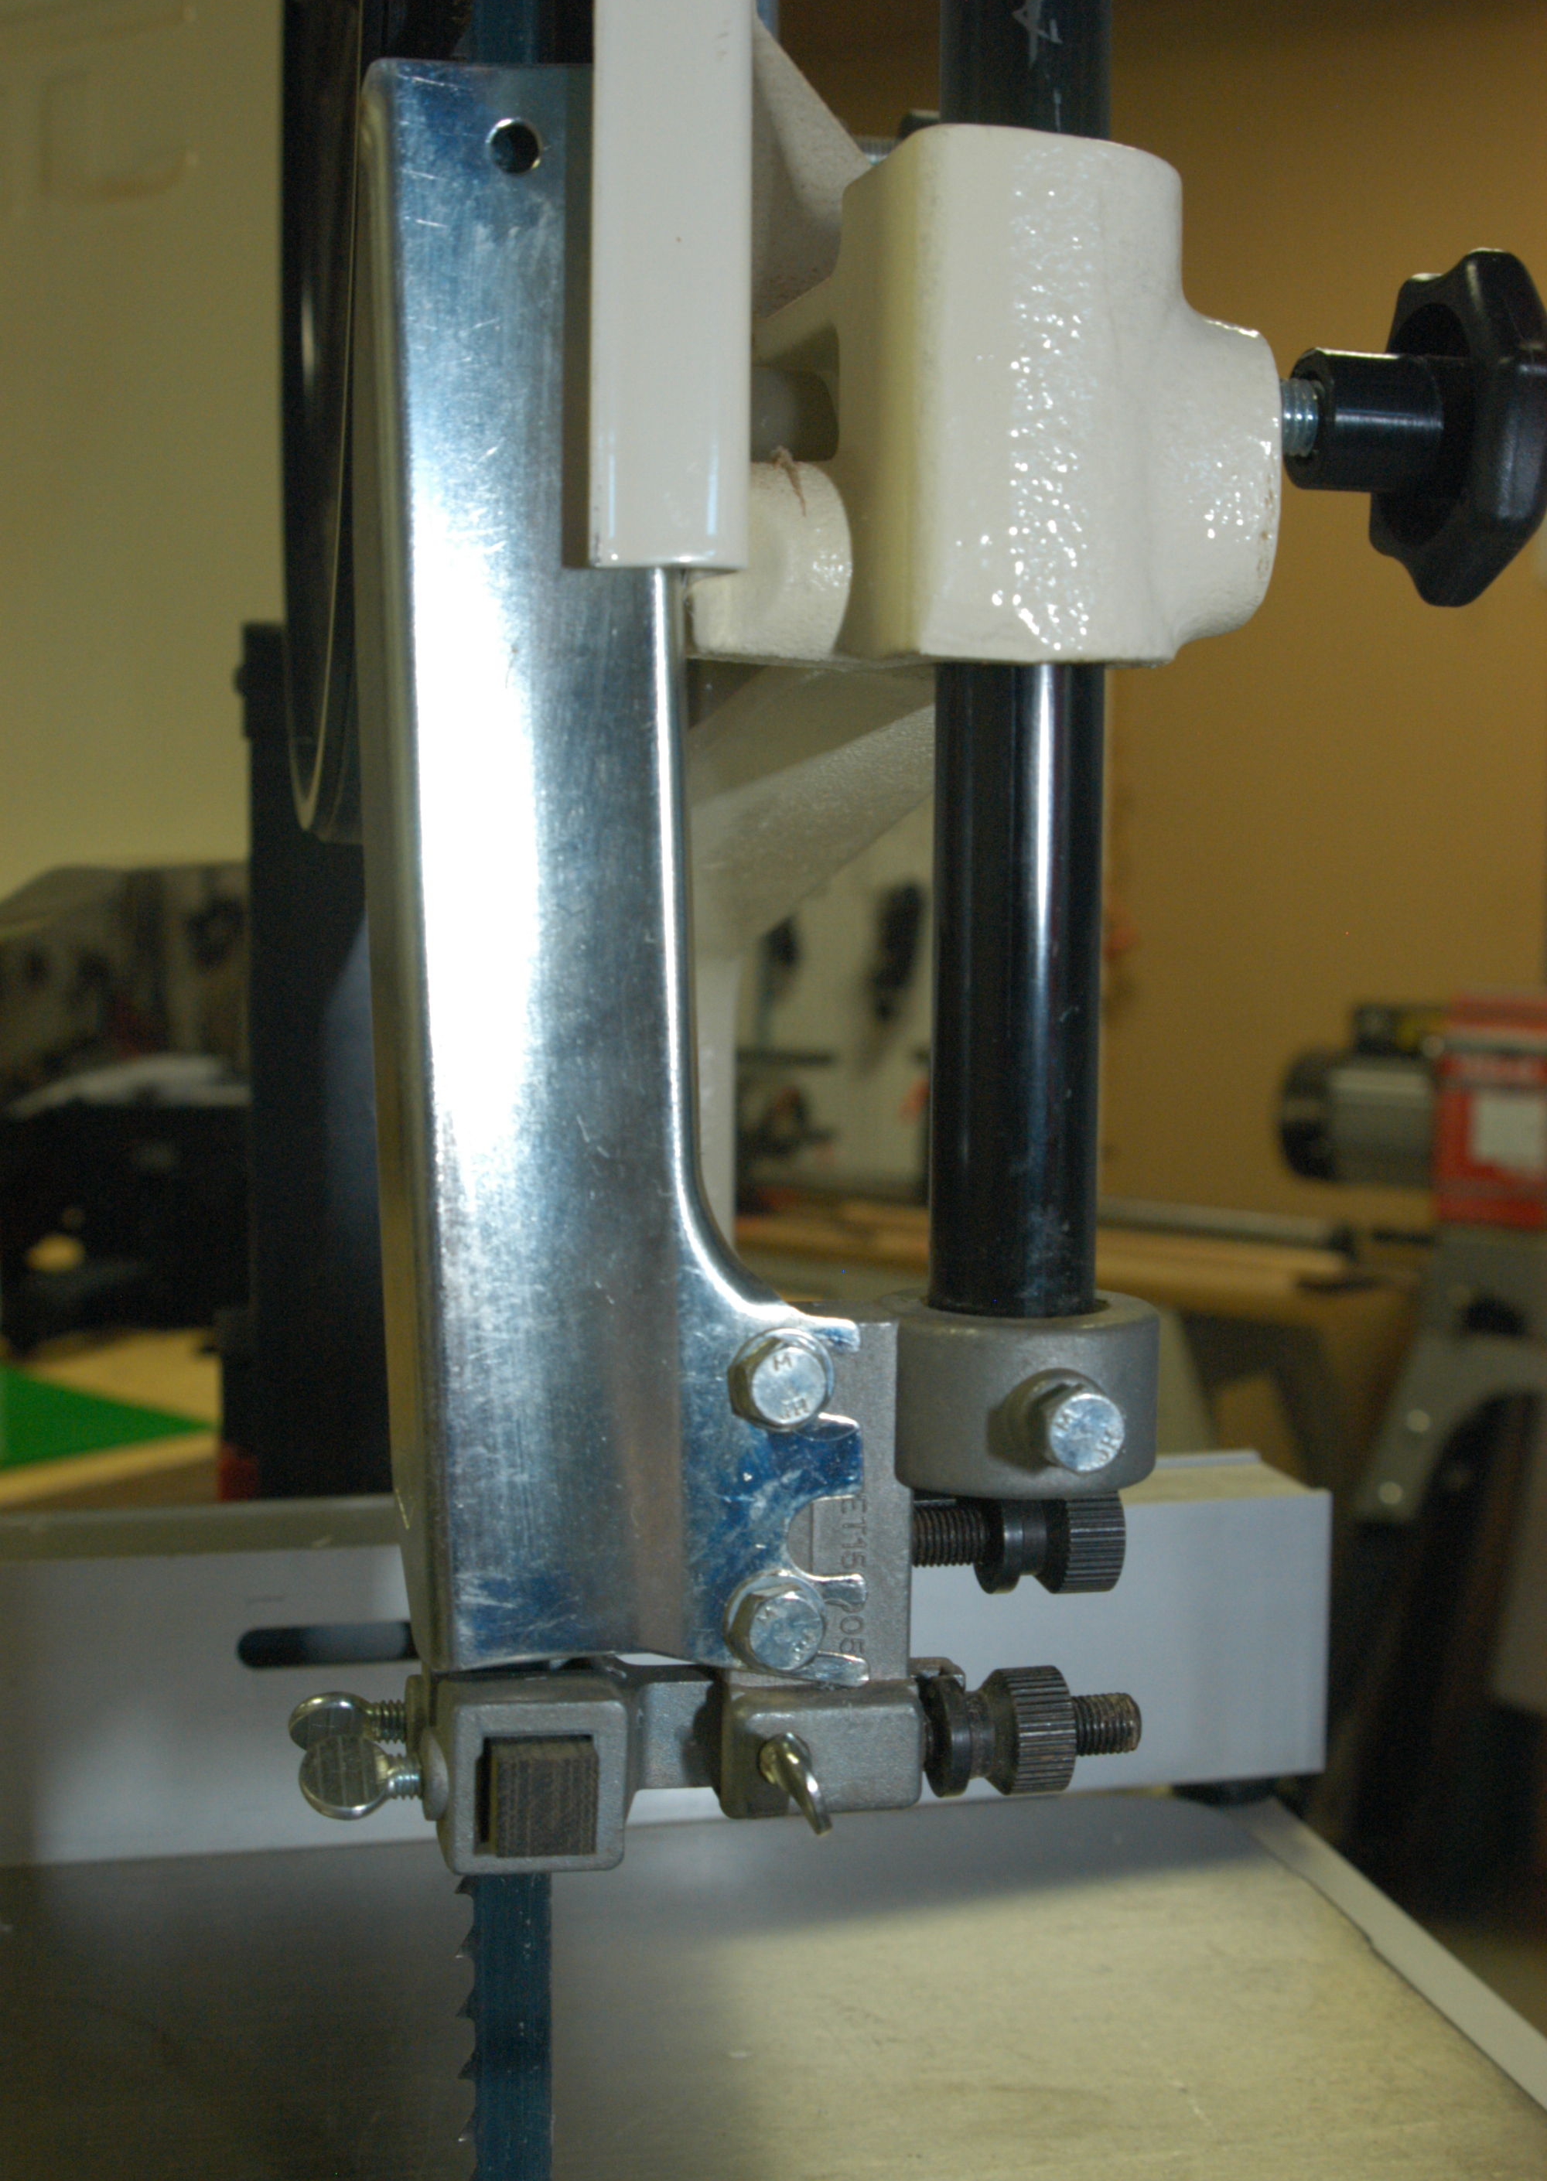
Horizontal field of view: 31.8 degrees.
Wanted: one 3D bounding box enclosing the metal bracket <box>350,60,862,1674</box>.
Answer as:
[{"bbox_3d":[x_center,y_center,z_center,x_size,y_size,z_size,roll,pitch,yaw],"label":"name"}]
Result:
[{"bbox_3d":[-0.021,-0.023,0.342,0.058,0.200,0.031,-3,5,-10],"label":"metal bracket"}]

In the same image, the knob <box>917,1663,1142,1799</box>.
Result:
[{"bbox_3d":[0.034,0.087,0.370,0.034,0.018,0.018,-1,4,-11],"label":"knob"}]

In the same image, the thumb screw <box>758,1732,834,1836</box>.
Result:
[{"bbox_3d":[0.002,0.087,0.345,0.006,0.011,0.019,-31,9,-7],"label":"thumb screw"}]

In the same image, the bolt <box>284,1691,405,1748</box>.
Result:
[{"bbox_3d":[-0.056,0.086,0.370,0.019,0.011,0.006,-1,20,-11],"label":"bolt"}]

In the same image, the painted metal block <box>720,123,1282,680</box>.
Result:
[{"bbox_3d":[0.031,-0.088,0.362,0.075,0.066,0.048,-1,4,-11],"label":"painted metal block"}]

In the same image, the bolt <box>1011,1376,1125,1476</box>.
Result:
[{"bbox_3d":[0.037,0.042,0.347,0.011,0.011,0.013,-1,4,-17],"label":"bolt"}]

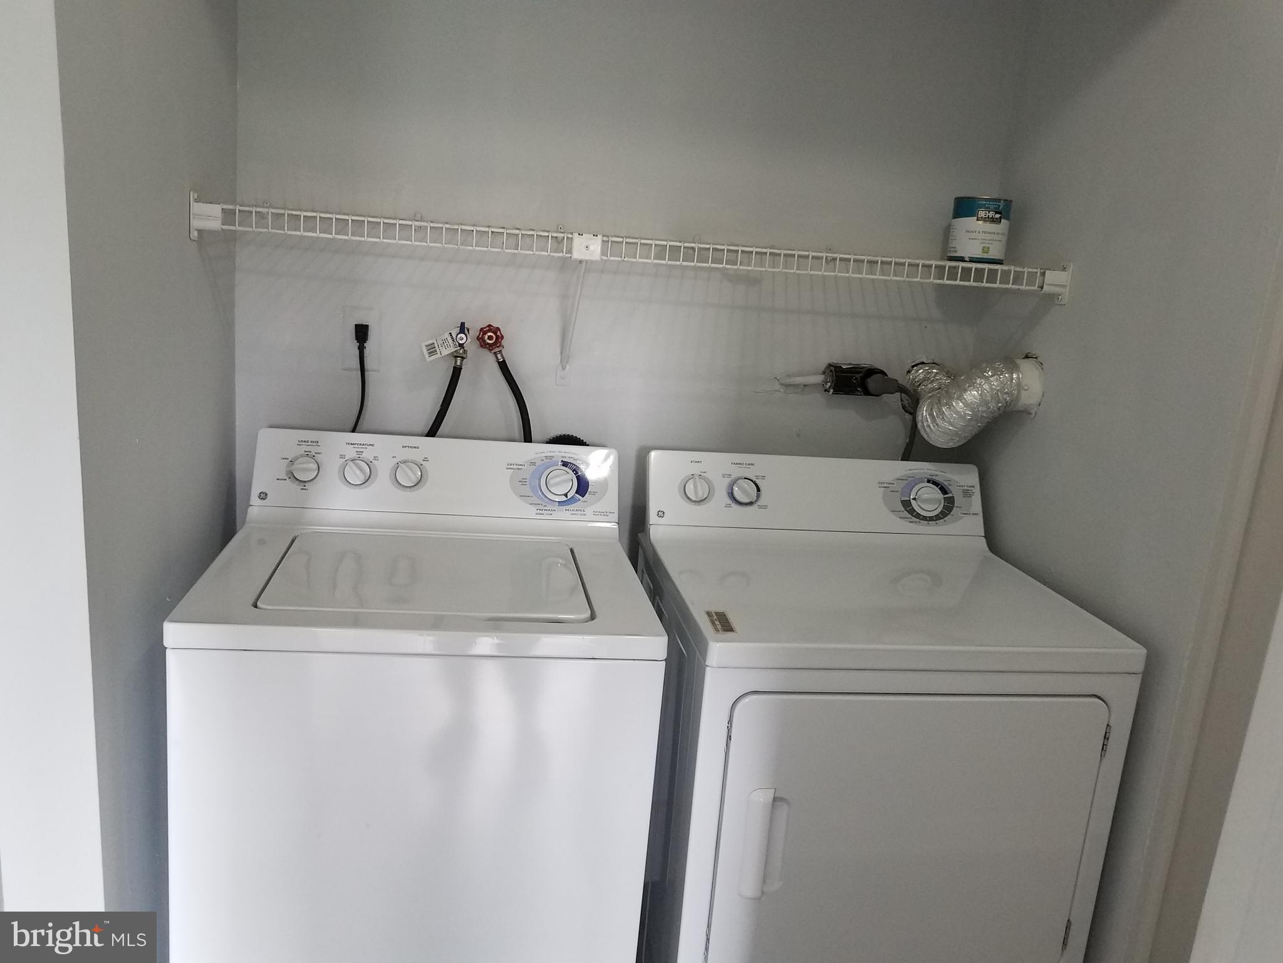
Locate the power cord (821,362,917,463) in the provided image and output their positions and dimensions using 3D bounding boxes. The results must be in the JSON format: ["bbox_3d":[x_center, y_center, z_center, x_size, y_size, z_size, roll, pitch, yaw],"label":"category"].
[{"bbox_3d":[0.471,-0.150,2.038,0.220,0.195,0.105,2,12,-10],"label":"power cord"}]

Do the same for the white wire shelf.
[{"bbox_3d":[0.016,-0.427,1.805,1.535,0.076,0.310,2,12,-10],"label":"white wire shelf"}]

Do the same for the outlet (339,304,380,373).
[{"bbox_3d":[-0.553,-0.281,1.901,0.075,0.123,0.013,2,12,-10],"label":"outlet"}]

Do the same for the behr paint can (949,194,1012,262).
[{"bbox_3d":[0.631,-0.470,1.810,0.108,0.126,0.108,6,12,7],"label":"behr paint can"}]

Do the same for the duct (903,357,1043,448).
[{"bbox_3d":[0.642,-0.171,1.972,0.215,0.180,0.270,2,12,-10],"label":"duct"}]

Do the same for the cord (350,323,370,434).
[{"bbox_3d":[-0.545,-0.203,1.879,0.040,0.215,0.065,2,12,-10],"label":"cord"}]

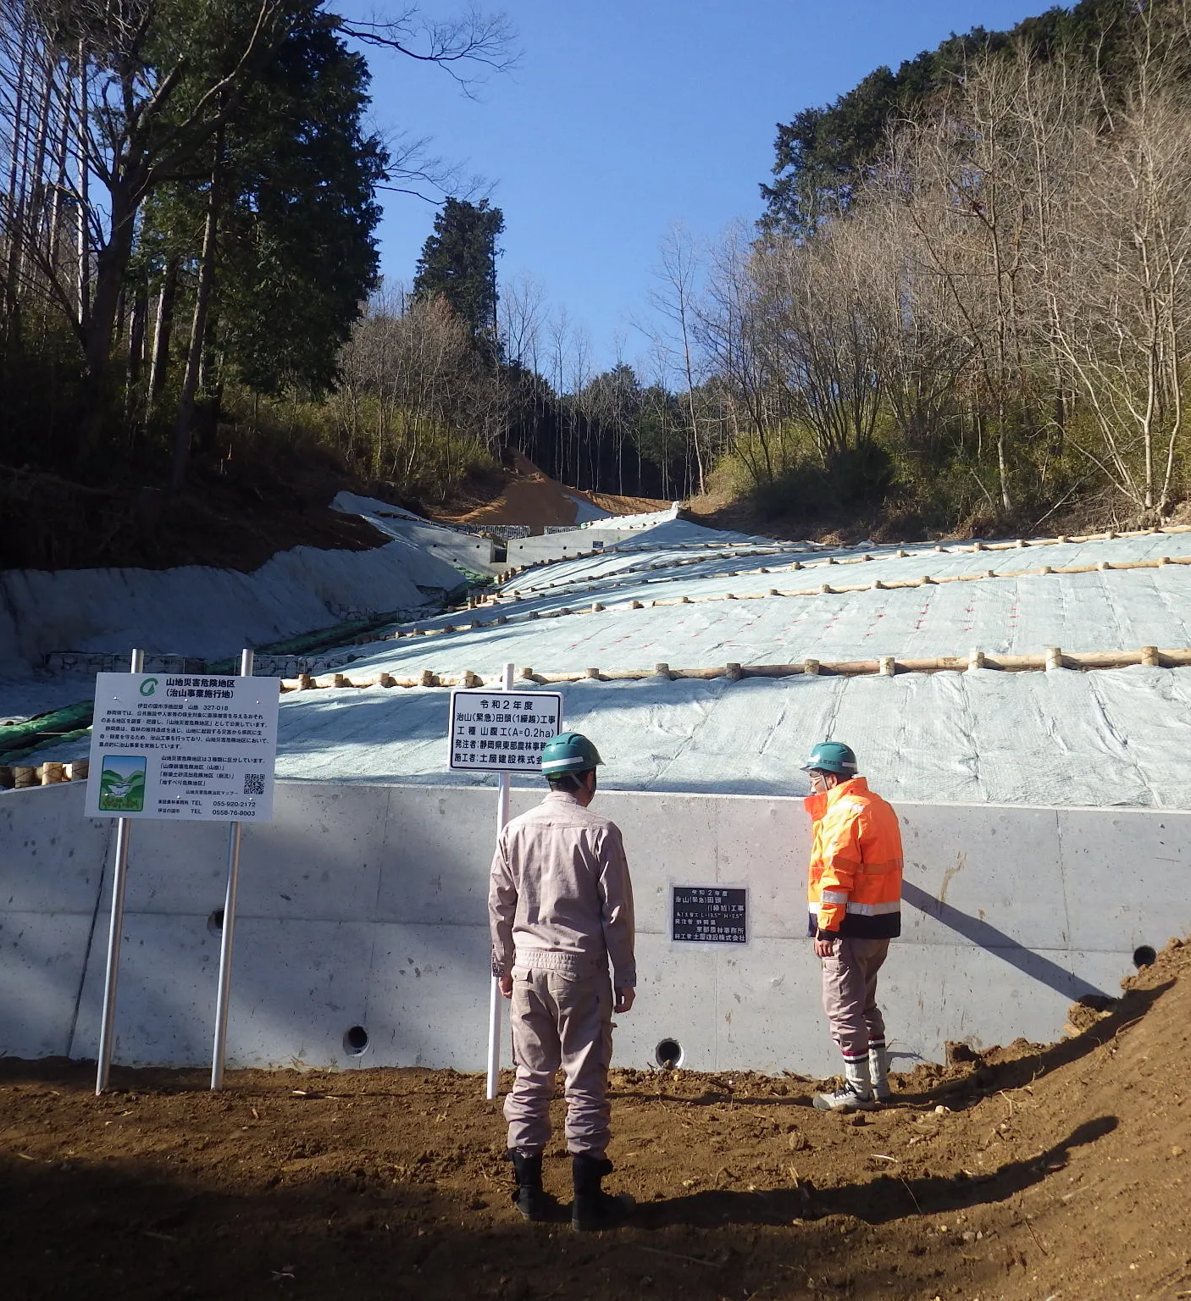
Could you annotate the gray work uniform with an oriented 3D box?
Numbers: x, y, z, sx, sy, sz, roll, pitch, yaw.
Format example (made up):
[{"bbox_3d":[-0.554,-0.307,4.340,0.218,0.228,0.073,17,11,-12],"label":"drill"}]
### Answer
[{"bbox_3d":[-0.122,1.200,4.690,0.510,1.310,0.290,0,-6,20],"label":"gray work uniform"}]

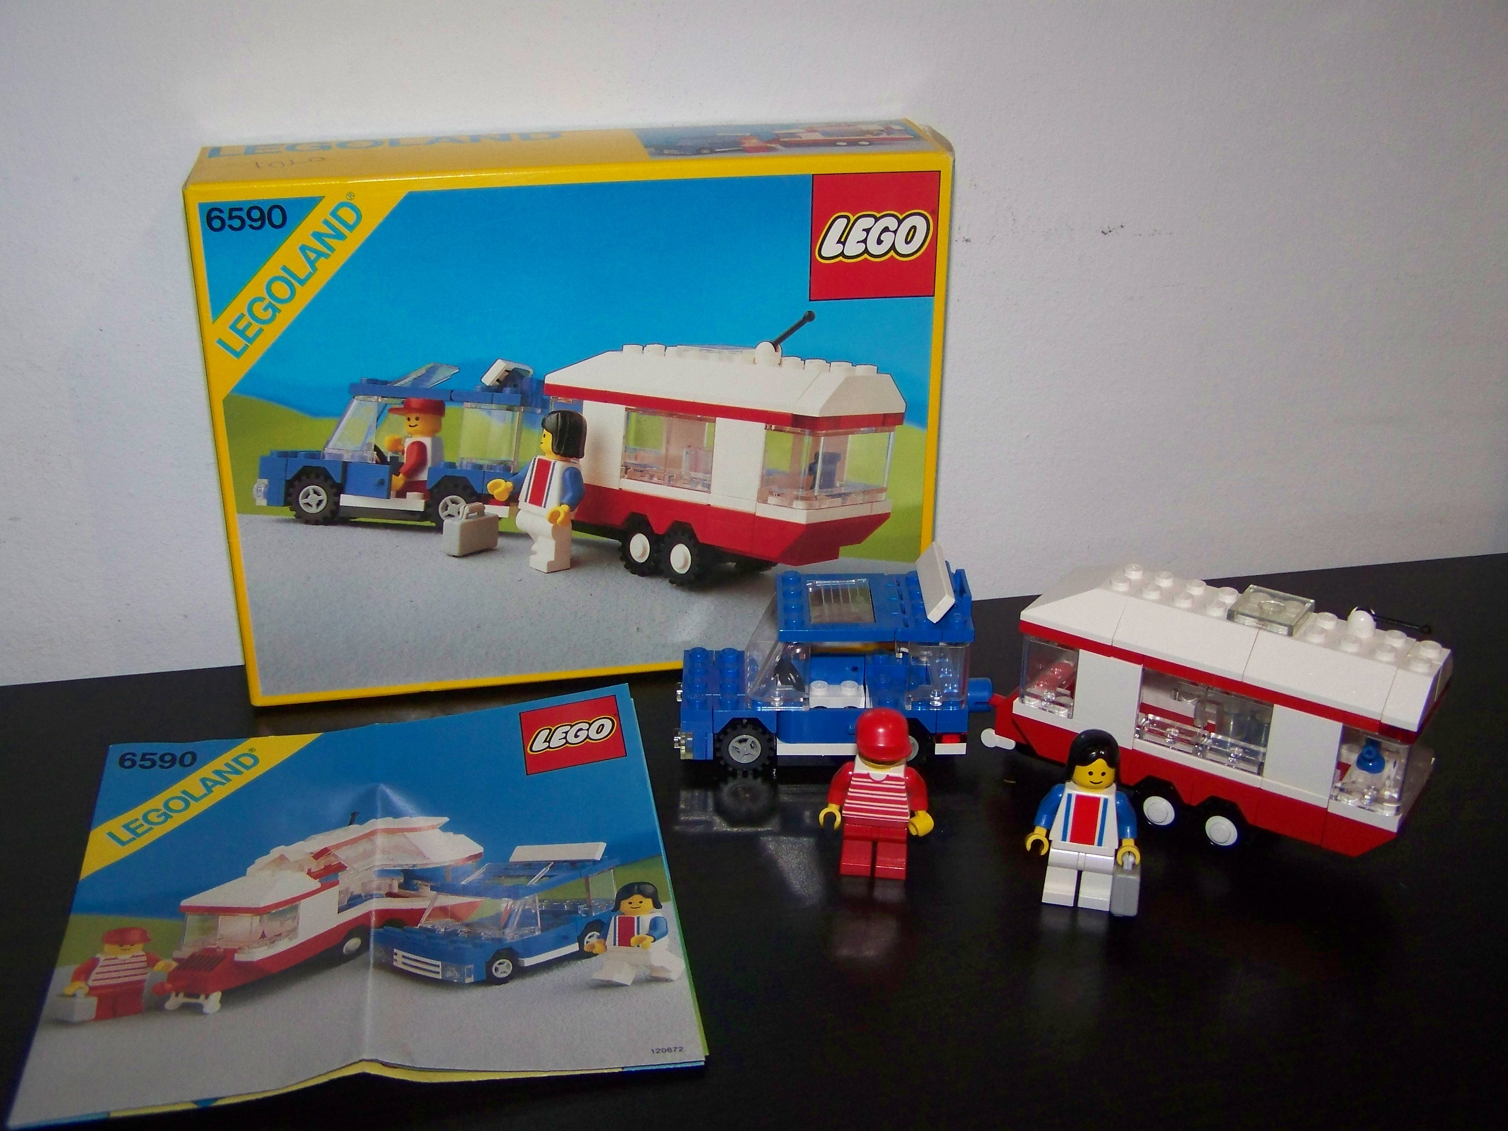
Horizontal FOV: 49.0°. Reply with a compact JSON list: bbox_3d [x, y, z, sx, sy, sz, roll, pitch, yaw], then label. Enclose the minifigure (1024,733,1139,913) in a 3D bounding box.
[{"bbox_3d":[0.074,0.057,0.366,0.026,0.042,0.016,6,26,12],"label":"minifigure"}]

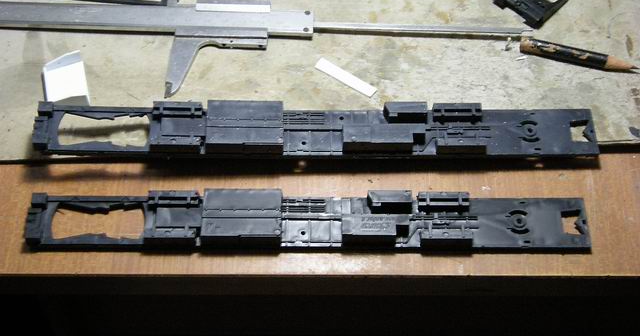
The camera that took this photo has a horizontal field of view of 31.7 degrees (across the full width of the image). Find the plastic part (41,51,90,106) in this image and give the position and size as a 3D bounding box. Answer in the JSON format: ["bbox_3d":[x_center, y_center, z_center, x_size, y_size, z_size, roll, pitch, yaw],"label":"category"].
[{"bbox_3d":[-0.129,-0.043,0.575,0.021,0.010,0.028,-13,60,-8],"label":"plastic part"}]

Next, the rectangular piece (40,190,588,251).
[{"bbox_3d":[-0.005,0.026,0.544,0.267,0.012,0.028,0,59,-1],"label":"rectangular piece"}]

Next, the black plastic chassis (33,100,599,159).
[{"bbox_3d":[0.000,-0.019,0.560,0.276,0.012,0.028,0,59,-1],"label":"black plastic chassis"}]

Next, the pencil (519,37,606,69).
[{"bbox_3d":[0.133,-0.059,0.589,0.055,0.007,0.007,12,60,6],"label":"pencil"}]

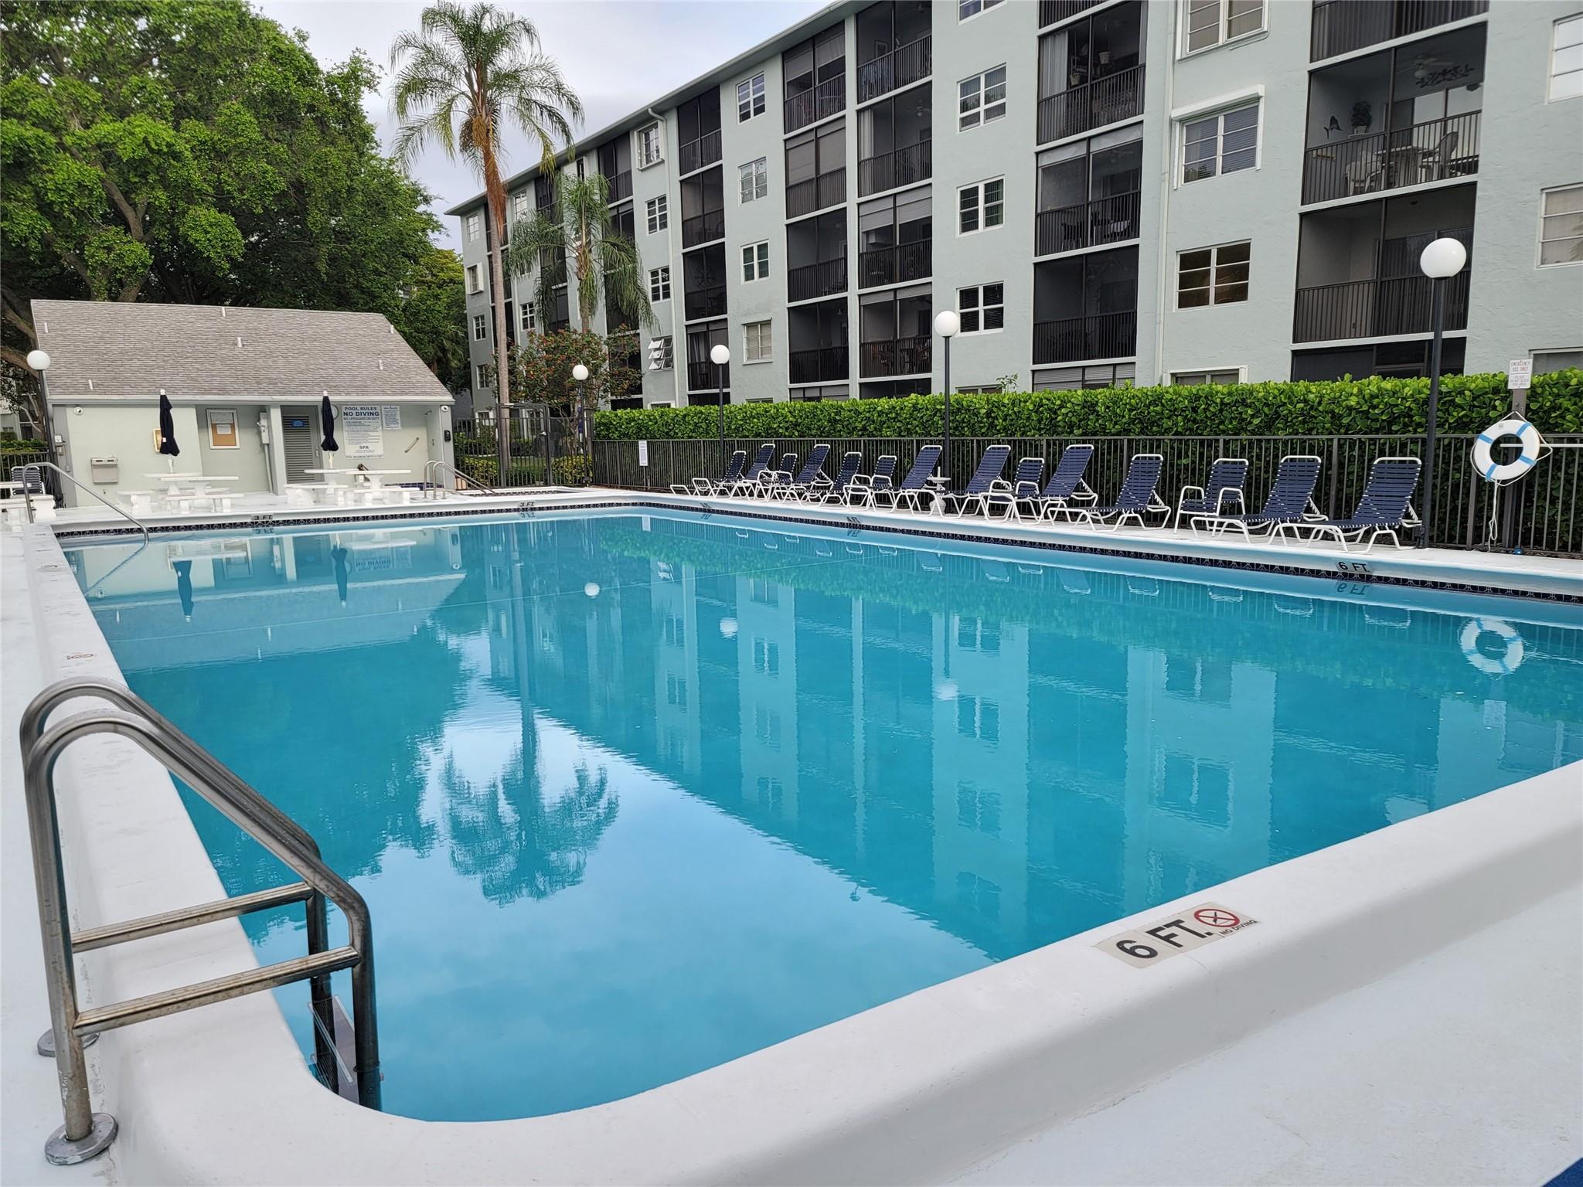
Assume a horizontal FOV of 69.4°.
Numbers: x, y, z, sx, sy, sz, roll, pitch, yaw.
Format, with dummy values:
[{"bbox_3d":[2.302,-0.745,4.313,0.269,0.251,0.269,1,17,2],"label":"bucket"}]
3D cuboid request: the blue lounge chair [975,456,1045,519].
[{"bbox_3d":[3.423,-1.594,17.388,0.730,0.910,0.620,-6,9,-30],"label":"blue lounge chair"}]

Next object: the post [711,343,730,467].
[{"bbox_3d":[-1.512,-3.797,25.011,0.410,3.220,0.410,-1,8,0],"label":"post"}]

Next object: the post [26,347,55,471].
[{"bbox_3d":[-15.460,-3.411,23.829,0.410,3.200,0.410,-6,10,-33],"label":"post"}]

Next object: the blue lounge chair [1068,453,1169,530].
[{"bbox_3d":[4.335,-1.378,15.545,1.620,0.980,0.700,-6,9,-30],"label":"blue lounge chair"}]

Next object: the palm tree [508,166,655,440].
[{"bbox_3d":[-7.432,-9.661,40.871,5.000,10.516,5.000,-6,10,-33],"label":"palm tree"}]

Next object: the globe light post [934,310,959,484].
[{"bbox_3d":[2.575,-3.013,18.971,0.420,3.292,0.420,-1,8,0],"label":"globe light post"}]

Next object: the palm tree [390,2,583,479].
[{"bbox_3d":[-10.292,-11.898,39.267,6.500,15.300,6.500,-6,10,-33],"label":"palm tree"}]

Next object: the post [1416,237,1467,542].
[{"bbox_3d":[6.966,-2.138,12.347,0.430,3.317,0.430,-6,10,-33],"label":"post"}]

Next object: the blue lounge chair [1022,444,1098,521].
[{"bbox_3d":[3.642,-1.608,16.791,1.660,1.100,0.700,-5,9,-29],"label":"blue lounge chair"}]

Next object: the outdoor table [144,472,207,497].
[{"bbox_3d":[-11.342,-1.814,21.052,1.030,0.736,1.030,-6,10,-33],"label":"outdoor table"}]

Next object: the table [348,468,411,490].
[{"bbox_3d":[-7.864,-1.952,21.742,1.080,0.740,0.920,-6,10,-33],"label":"table"}]

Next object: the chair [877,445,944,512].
[{"bbox_3d":[1.878,-1.983,19.530,1.500,1.100,0.680,-3,9,-17],"label":"chair"}]

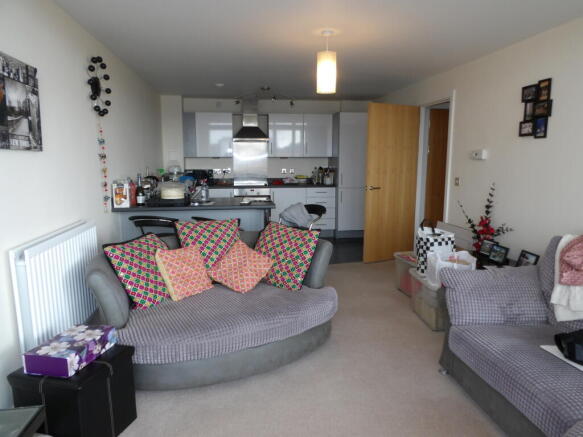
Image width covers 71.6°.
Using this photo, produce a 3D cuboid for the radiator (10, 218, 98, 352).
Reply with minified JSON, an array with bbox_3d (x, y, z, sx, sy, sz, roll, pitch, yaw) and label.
[{"bbox_3d":[-1.400,0.411,2.507,0.080,0.670,1.050,-1,9,-8],"label":"radiator"}]

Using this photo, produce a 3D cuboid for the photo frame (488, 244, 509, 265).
[{"bbox_3d":[1.848,0.316,3.577,0.025,0.137,0.180,9,4,-24],"label":"photo frame"}]

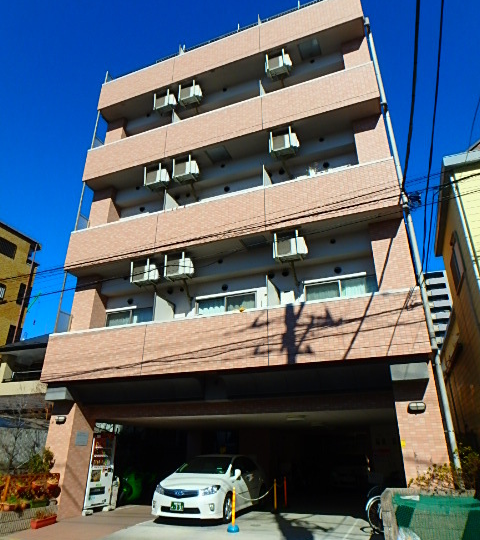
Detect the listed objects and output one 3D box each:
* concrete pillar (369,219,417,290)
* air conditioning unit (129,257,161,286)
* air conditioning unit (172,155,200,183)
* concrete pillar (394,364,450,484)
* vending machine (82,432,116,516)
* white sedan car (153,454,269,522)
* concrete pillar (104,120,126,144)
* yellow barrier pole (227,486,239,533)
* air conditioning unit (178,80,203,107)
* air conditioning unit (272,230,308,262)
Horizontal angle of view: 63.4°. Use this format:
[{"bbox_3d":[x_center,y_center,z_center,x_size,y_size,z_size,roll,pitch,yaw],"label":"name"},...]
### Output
[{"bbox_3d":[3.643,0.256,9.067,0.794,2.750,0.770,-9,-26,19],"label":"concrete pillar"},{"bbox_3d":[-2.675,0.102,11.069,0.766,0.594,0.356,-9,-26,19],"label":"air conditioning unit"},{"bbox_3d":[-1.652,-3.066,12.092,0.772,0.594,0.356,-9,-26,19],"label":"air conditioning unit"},{"bbox_3d":[3.617,3.472,7.627,0.794,3.150,0.830,-9,-26,19],"label":"concrete pillar"},{"bbox_3d":[-4.230,5.751,11.124,0.730,1.900,1.060,-9,-26,19],"label":"vending machine"},{"bbox_3d":[-0.645,5.980,10.900,1.790,1.490,4.580,-8,-26,18],"label":"white sedan car"},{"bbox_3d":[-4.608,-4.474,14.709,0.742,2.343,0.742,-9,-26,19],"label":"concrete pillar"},{"bbox_3d":[-0.131,4.949,8.034,0.264,0.808,0.264,0,-25,0],"label":"yellow barrier pole"},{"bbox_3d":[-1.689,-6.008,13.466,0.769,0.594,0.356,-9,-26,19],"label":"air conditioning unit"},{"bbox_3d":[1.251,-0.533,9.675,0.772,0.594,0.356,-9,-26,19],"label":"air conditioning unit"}]

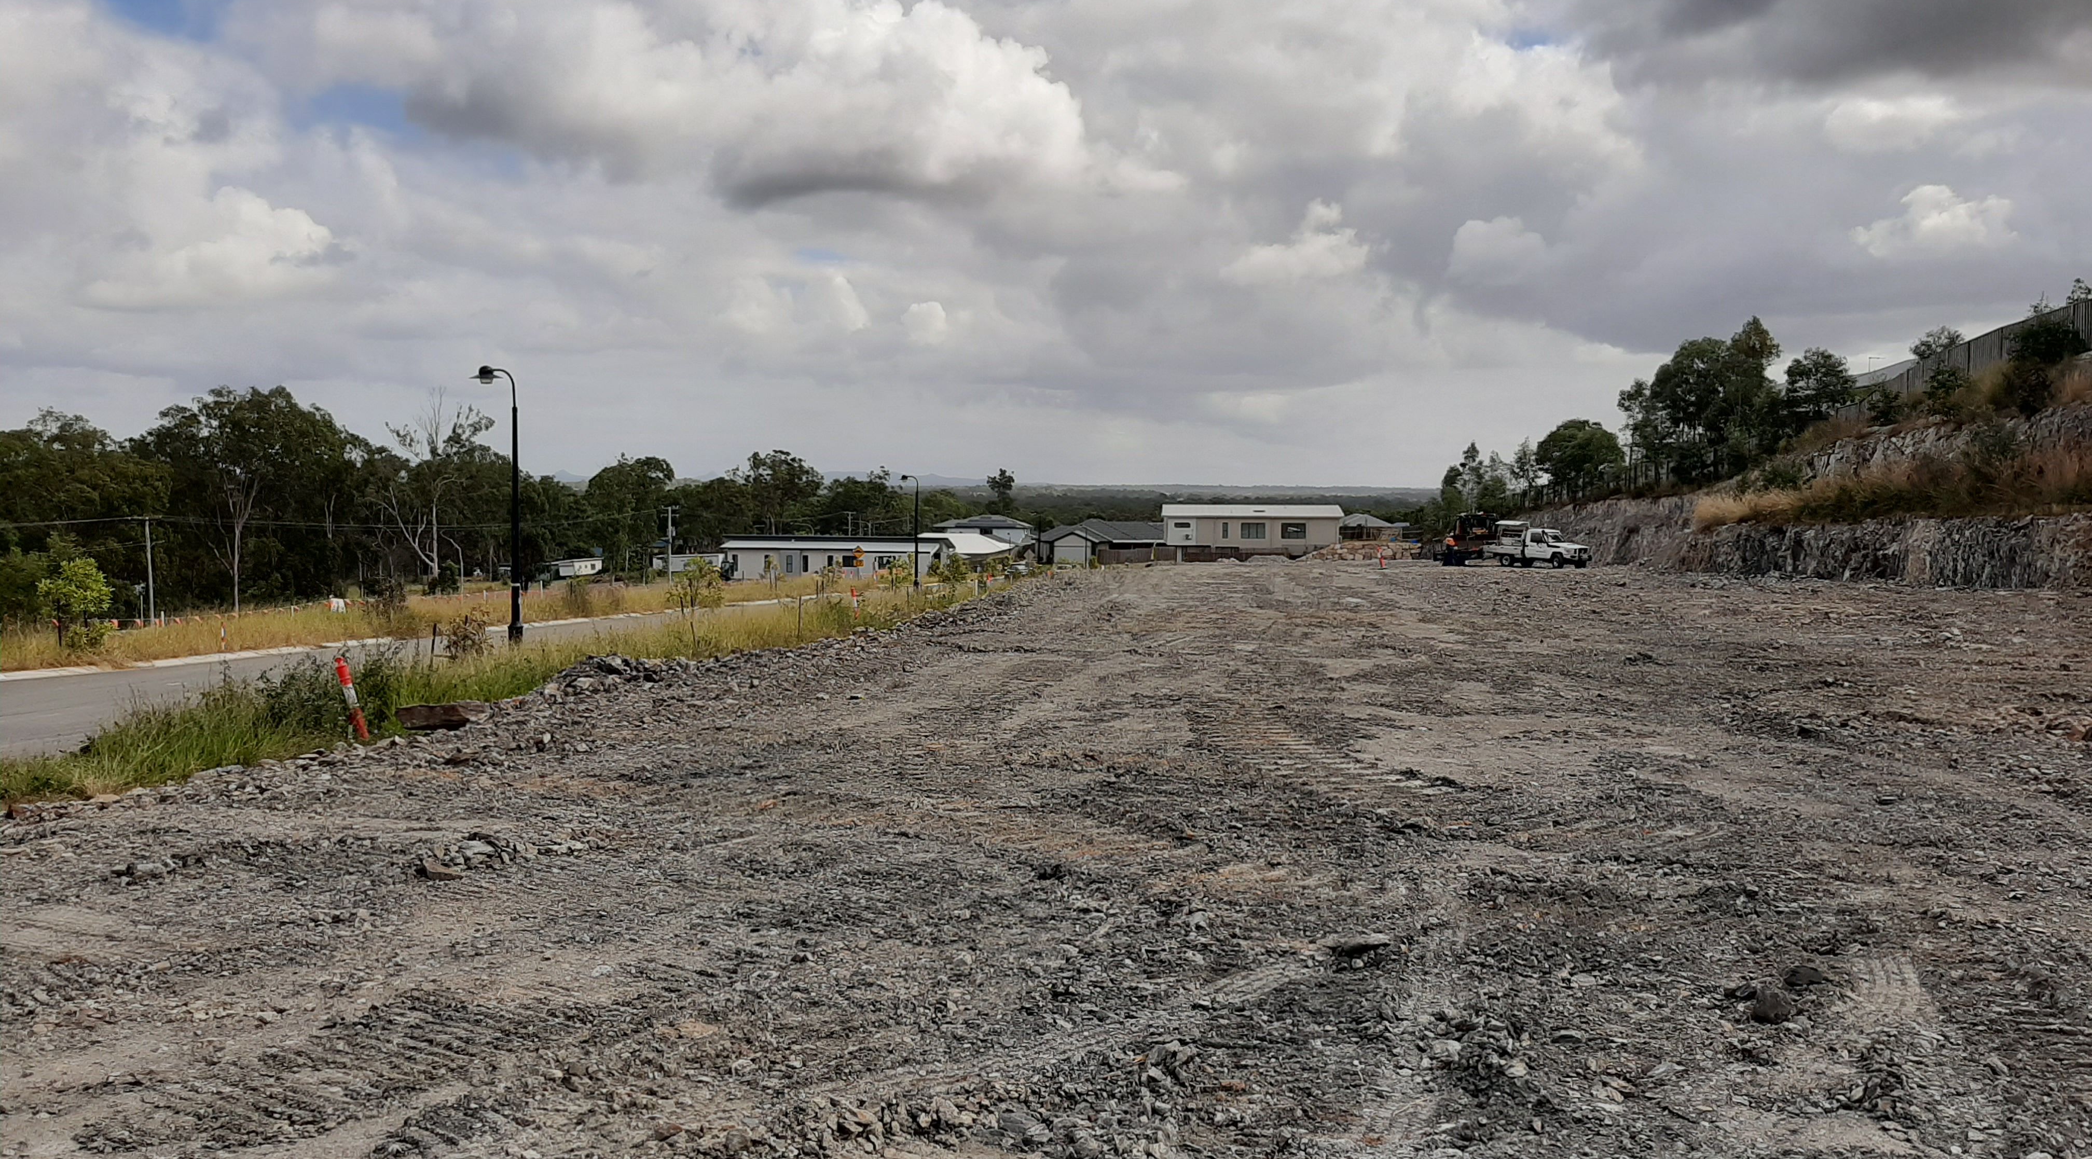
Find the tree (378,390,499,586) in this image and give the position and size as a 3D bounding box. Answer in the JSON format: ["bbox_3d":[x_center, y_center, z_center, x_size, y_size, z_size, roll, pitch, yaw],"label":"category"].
[{"bbox_3d":[-51.885,-7.765,135.000,10.000,16.600,10.000,0,3,0],"label":"tree"}]

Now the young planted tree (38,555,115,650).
[{"bbox_3d":[-20.938,0.454,34.000,1.600,2.050,1.600,0,3,0],"label":"young planted tree"}]

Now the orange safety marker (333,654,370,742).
[{"bbox_3d":[-7.735,1.318,17.500,0.130,1.000,0.130,-20,2,0],"label":"orange safety marker"}]

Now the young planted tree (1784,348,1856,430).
[{"bbox_3d":[40.814,-10.006,83.000,3.700,4.300,3.700,0,3,0],"label":"young planted tree"}]

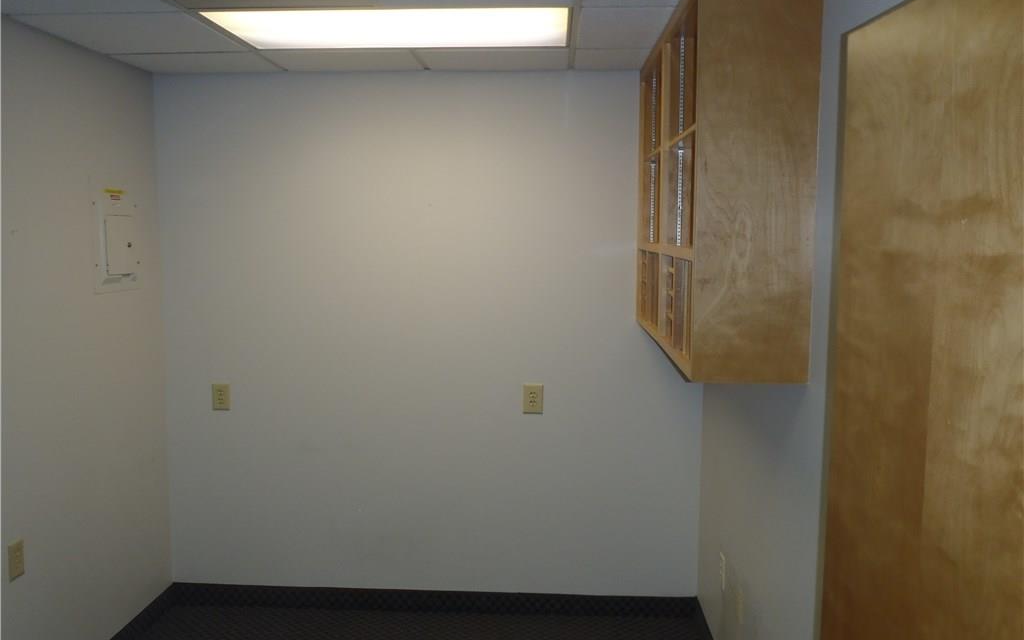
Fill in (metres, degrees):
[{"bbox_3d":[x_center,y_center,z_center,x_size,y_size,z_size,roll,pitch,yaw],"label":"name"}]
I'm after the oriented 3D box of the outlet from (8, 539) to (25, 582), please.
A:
[{"bbox_3d":[-1.632,0.791,2.729,0.010,0.116,0.075,1,7,3],"label":"outlet"}]

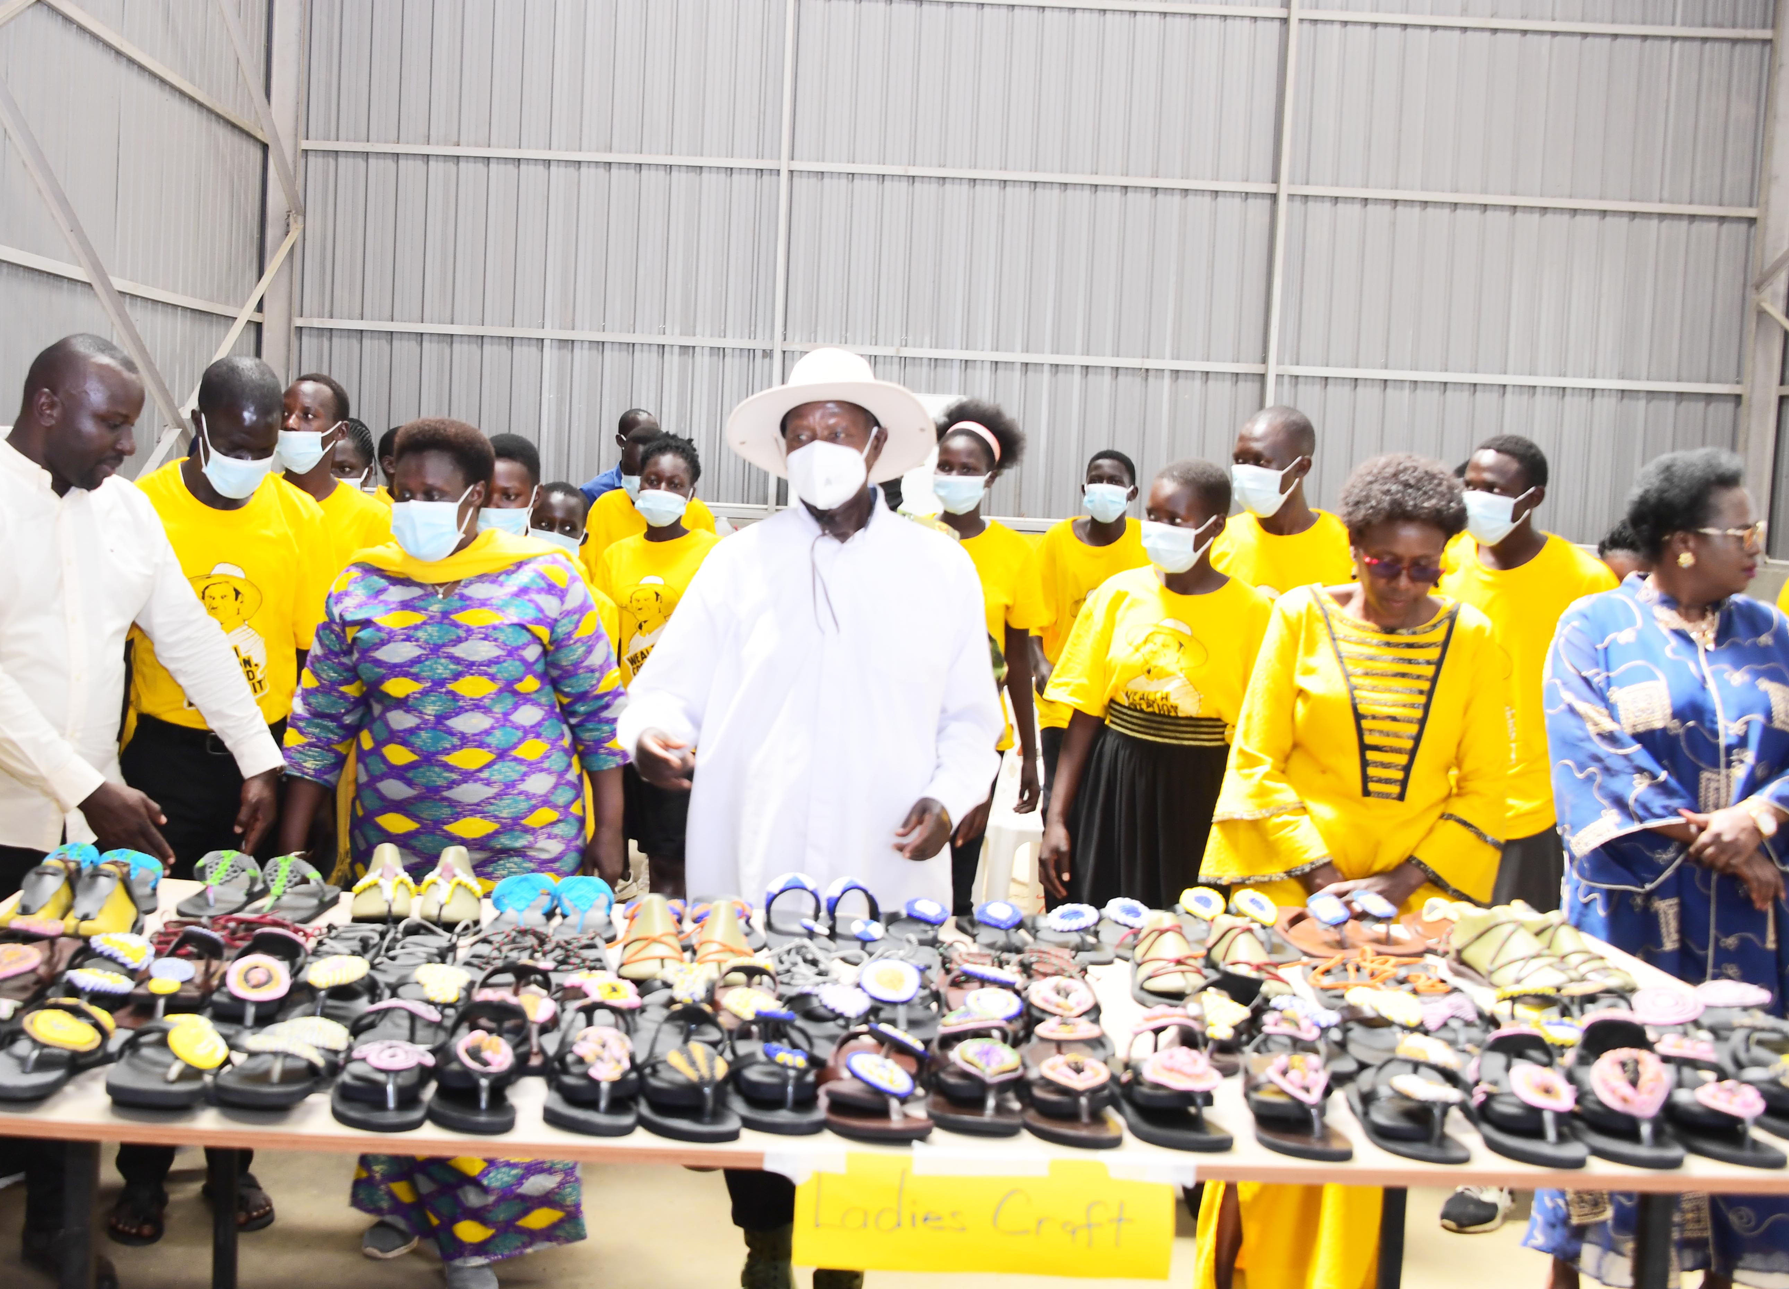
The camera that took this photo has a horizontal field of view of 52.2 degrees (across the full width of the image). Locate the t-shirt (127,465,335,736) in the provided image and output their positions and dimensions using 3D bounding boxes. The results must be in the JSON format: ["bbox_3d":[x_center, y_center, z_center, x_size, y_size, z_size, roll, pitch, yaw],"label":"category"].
[{"bbox_3d":[-1.267,-0.095,3.470,0.460,0.540,0.260,1,5,-22],"label":"t-shirt"}]

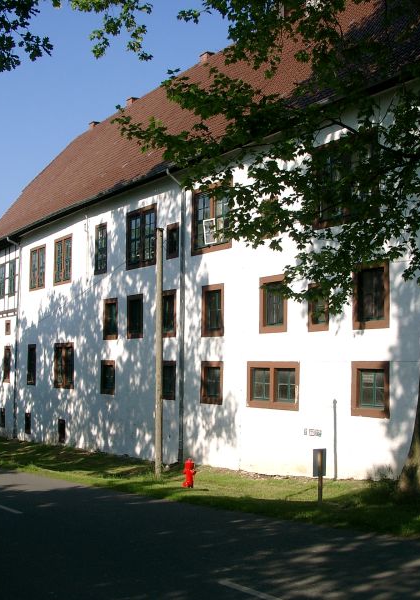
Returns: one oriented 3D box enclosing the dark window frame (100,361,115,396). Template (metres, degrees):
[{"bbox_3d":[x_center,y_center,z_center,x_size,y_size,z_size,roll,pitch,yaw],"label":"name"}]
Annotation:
[{"bbox_3d":[-3.785,2.937,29.735,0.160,1.284,1.153,4,-6,-34],"label":"dark window frame"}]

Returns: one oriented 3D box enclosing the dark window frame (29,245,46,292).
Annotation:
[{"bbox_3d":[-7.546,-1.406,34.587,0.160,1.899,1.849,3,-6,-33],"label":"dark window frame"}]

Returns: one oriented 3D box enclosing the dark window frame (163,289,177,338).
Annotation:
[{"bbox_3d":[-1.279,0.434,24.785,0.160,1.469,0.972,3,-6,-33],"label":"dark window frame"}]

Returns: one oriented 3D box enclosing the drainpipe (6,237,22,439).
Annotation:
[{"bbox_3d":[-9.552,1.759,37.588,0.725,9.628,0.150,4,-6,-34],"label":"drainpipe"}]

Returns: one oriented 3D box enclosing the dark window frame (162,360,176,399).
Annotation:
[{"bbox_3d":[-1.585,3.084,30.021,0.220,1.465,1.386,3,-5,-33],"label":"dark window frame"}]

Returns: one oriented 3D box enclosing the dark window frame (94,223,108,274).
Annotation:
[{"bbox_3d":[-4.200,-1.997,30.864,0.160,2.013,1.066,4,-6,-34],"label":"dark window frame"}]

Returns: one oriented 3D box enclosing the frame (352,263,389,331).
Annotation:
[{"bbox_3d":[3.888,-0.077,18.713,0.160,1.567,1.197,4,-6,-34],"label":"frame"}]

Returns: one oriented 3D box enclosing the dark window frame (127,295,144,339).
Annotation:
[{"bbox_3d":[-2.499,0.565,26.648,0.160,1.471,1.127,3,-6,-33],"label":"dark window frame"}]

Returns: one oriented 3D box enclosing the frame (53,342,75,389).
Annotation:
[{"bbox_3d":[-5.809,2.625,31.546,0.160,1.809,1.968,3,-6,-33],"label":"frame"}]

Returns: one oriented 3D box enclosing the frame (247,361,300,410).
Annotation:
[{"bbox_3d":[1.773,2.346,21.584,0.160,1.284,2.307,4,-6,-34],"label":"frame"}]

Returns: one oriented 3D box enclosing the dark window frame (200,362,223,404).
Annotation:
[{"bbox_3d":[0.081,2.373,22.516,0.160,1.205,1.114,3,-6,-33],"label":"dark window frame"}]

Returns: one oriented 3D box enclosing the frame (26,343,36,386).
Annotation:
[{"bbox_3d":[-9.461,3.484,42.093,0.220,2.175,1.241,3,-5,-33],"label":"frame"}]

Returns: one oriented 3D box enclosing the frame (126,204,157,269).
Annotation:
[{"bbox_3d":[-2.293,-2.089,26.577,0.160,2.004,2.099,3,-6,-33],"label":"frame"}]

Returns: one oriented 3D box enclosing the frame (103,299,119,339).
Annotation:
[{"bbox_3d":[-3.683,0.746,29.813,0.160,1.556,1.175,4,-6,-34],"label":"frame"}]

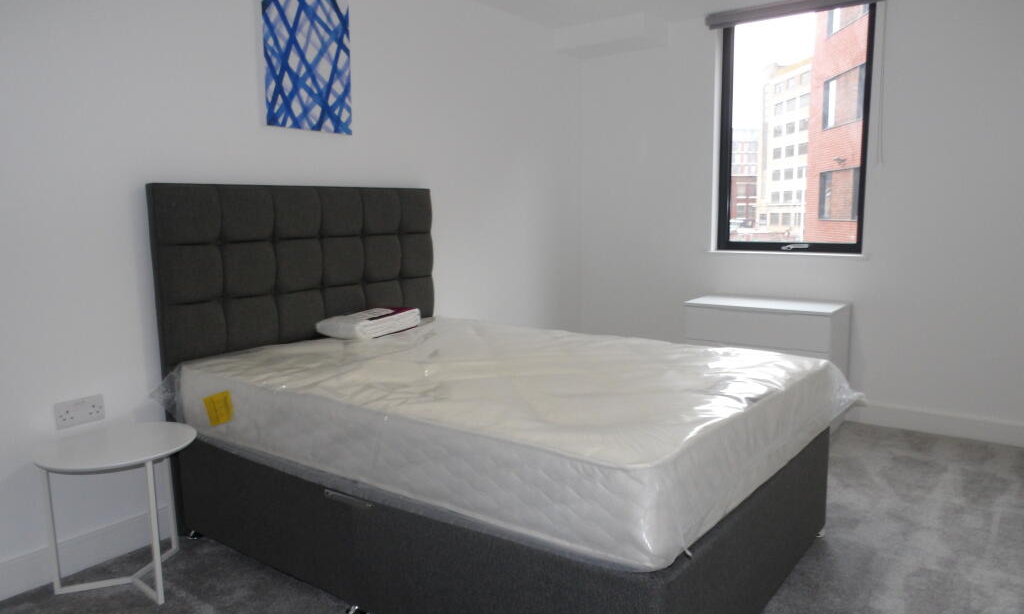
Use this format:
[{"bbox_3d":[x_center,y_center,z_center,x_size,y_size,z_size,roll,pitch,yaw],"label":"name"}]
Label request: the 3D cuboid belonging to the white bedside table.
[{"bbox_3d":[-1.217,0.654,2.239,0.453,0.465,0.453,5,9,37],"label":"white bedside table"}]

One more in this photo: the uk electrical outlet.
[{"bbox_3d":[-1.409,0.344,2.324,0.010,0.086,0.146,5,9,37],"label":"uk electrical outlet"}]

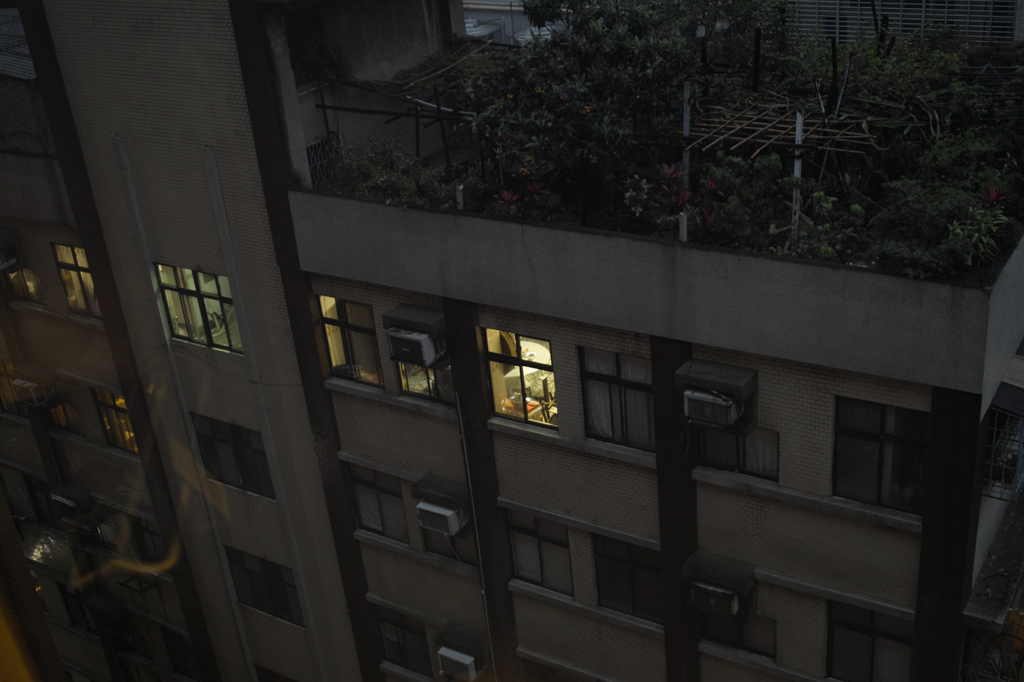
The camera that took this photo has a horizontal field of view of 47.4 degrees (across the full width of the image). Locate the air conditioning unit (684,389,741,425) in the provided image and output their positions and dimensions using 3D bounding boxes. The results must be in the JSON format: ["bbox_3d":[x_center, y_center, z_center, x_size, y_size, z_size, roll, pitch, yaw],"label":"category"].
[{"bbox_3d":[2.751,0.772,15.569,0.686,0.369,0.620,11,31,31],"label":"air conditioning unit"}]

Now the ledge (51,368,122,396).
[{"bbox_3d":[-8.904,0.874,24.596,2.300,0.150,0.120,11,31,30],"label":"ledge"}]

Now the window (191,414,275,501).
[{"bbox_3d":[-5.461,2.248,22.774,1.930,1.528,0.120,11,31,31],"label":"window"}]

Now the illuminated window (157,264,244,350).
[{"bbox_3d":[-5.668,-0.588,21.388,2.060,1.550,0.100,11,31,30],"label":"illuminated window"}]

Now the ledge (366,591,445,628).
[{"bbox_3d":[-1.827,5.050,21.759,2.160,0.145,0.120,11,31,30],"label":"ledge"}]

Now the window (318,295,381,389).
[{"bbox_3d":[-2.711,0.006,19.549,1.193,1.543,0.120,11,31,31],"label":"window"}]

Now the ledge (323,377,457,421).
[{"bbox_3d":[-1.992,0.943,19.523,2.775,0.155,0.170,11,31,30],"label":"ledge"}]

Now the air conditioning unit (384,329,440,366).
[{"bbox_3d":[-1.468,0.006,18.173,0.677,0.412,0.610,11,31,31],"label":"air conditioning unit"}]

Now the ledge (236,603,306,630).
[{"bbox_3d":[-5.023,5.776,24.528,2.000,0.080,0.120,11,31,30],"label":"ledge"}]

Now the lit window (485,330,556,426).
[{"bbox_3d":[0.179,0.580,17.937,1.200,1.575,0.100,11,31,30],"label":"lit window"}]

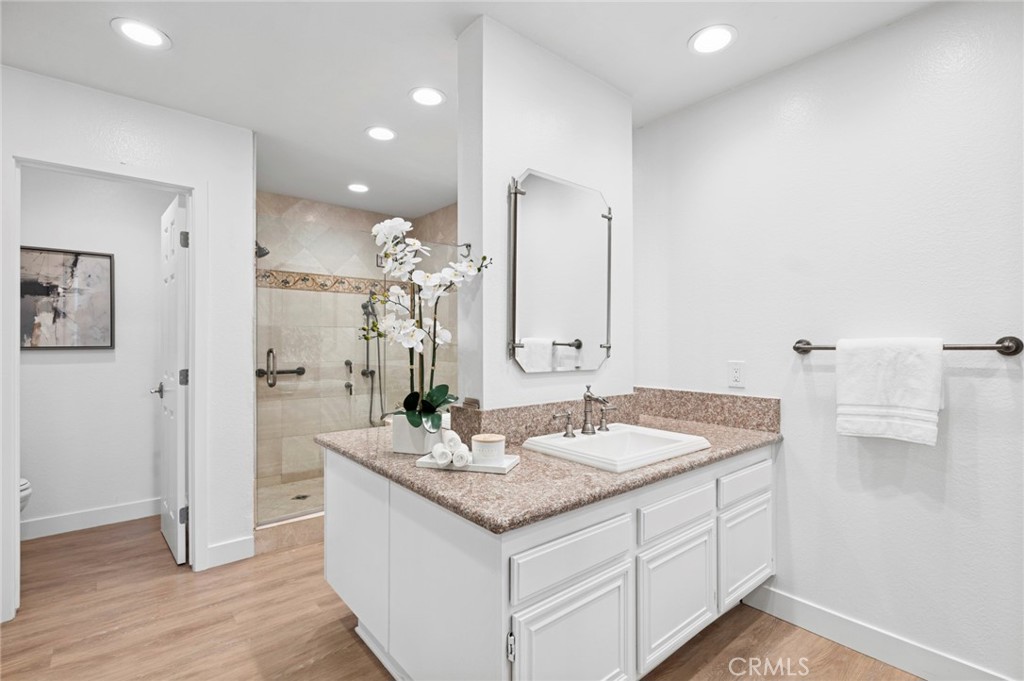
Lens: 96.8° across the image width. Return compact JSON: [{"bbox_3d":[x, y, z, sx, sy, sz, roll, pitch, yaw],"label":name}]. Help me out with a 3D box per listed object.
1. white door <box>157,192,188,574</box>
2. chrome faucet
[{"bbox_3d":[-2.031,0.214,2.718,0.036,2.025,0.610,0,0,-45],"label":"white door"},{"bbox_3d":[0.349,0.286,1.882,0.058,0.196,0.135,0,0,-40],"label":"chrome faucet"}]

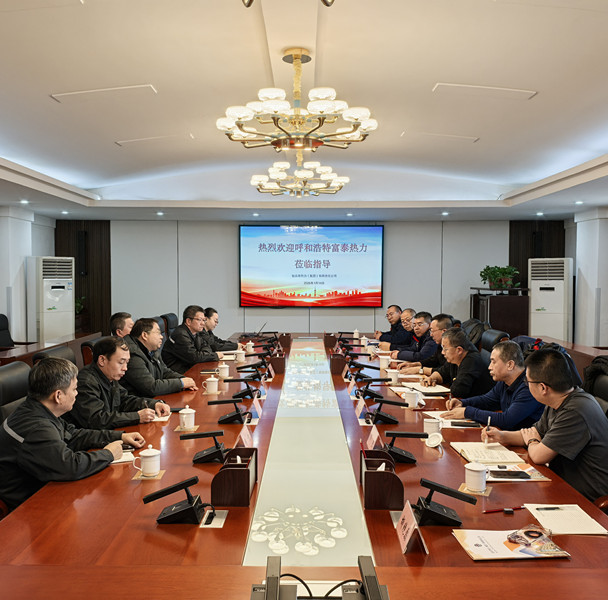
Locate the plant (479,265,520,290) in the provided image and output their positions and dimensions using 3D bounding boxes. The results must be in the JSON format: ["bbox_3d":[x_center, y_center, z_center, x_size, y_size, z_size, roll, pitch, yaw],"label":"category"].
[{"bbox_3d":[2.775,-0.321,8.835,0.560,0.350,0.450,0,2,0],"label":"plant"}]

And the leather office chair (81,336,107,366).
[{"bbox_3d":[-1.454,0.855,5.264,0.680,1.060,0.620,0,2,0],"label":"leather office chair"}]

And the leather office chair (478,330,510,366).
[{"bbox_3d":[1.478,0.831,5.663,0.630,1.080,0.600,0,3,0],"label":"leather office chair"}]

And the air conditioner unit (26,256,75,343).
[{"bbox_3d":[-3.445,0.319,8.580,0.355,1.815,0.500,2,3,38],"label":"air conditioner unit"}]

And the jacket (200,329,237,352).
[{"bbox_3d":[-1.036,0.575,7.233,0.540,0.530,0.470,0,2,7],"label":"jacket"}]

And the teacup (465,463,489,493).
[{"bbox_3d":[0.682,0.682,2.454,0.110,0.117,0.088,-1,3,-28],"label":"teacup"}]

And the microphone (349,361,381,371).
[{"bbox_3d":[0.524,0.546,5.124,0.215,0.030,0.030,15,2,0],"label":"microphone"}]

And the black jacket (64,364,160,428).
[{"bbox_3d":[-1.132,0.684,3.644,0.600,0.620,0.550,1,3,15],"label":"black jacket"}]

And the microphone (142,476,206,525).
[{"bbox_3d":[-0.469,0.707,2.233,0.218,0.147,0.120,0,2,0],"label":"microphone"}]

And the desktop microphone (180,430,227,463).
[{"bbox_3d":[-0.457,0.657,2.821,0.205,0.135,0.105,0,2,0],"label":"desktop microphone"}]

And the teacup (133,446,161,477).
[{"bbox_3d":[-0.680,0.693,2.714,0.122,0.134,0.095,0,2,0],"label":"teacup"}]

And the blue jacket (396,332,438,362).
[{"bbox_3d":[1.188,0.582,6.282,0.560,0.580,0.520,0,3,-12],"label":"blue jacket"}]

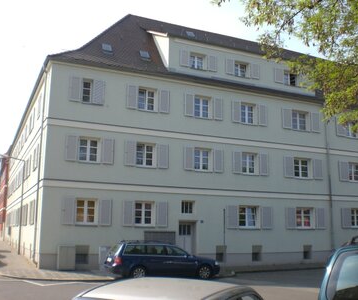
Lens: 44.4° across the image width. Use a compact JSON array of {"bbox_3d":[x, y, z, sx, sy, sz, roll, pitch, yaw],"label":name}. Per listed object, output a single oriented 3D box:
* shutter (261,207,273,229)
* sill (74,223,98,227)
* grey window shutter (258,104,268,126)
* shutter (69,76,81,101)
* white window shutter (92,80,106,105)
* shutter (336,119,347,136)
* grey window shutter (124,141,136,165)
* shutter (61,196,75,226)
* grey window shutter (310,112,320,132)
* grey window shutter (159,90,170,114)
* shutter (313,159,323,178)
[{"bbox_3d":[5.150,3.977,25.551,0.770,1.280,0.050,5,-12,-24],"label":"shutter"},{"bbox_3d":[-4.466,3.661,21.291,1.100,0.090,0.200,5,-12,-24],"label":"sill"},{"bbox_3d":[5.110,-2.135,26.723,0.592,1.290,0.050,5,-12,-24],"label":"grey window shutter"},{"bbox_3d":[-5.456,-3.208,23.137,0.620,1.360,0.050,5,-13,-23],"label":"shutter"},{"bbox_3d":[-4.136,-2.945,22.689,0.650,1.330,0.050,5,-12,-24],"label":"white window shutter"},{"bbox_3d":[10.843,-1.540,29.265,0.930,1.320,0.050,5,-12,-24],"label":"shutter"},{"bbox_3d":[-2.628,0.169,23.706,0.620,1.360,0.050,5,-13,-23],"label":"grey window shutter"},{"bbox_3d":[-5.271,2.929,20.984,0.630,1.255,0.050,5,-12,-24],"label":"shutter"},{"bbox_3d":[9.172,-1.843,29.371,0.720,1.360,0.050,5,-13,-23],"label":"grey window shutter"},{"bbox_3d":[-0.777,-2.692,24.143,0.587,1.280,0.050,5,-12,-24],"label":"grey window shutter"},{"bbox_3d":[9.143,1.246,28.726,0.710,1.360,0.050,5,-13,-23],"label":"shutter"}]

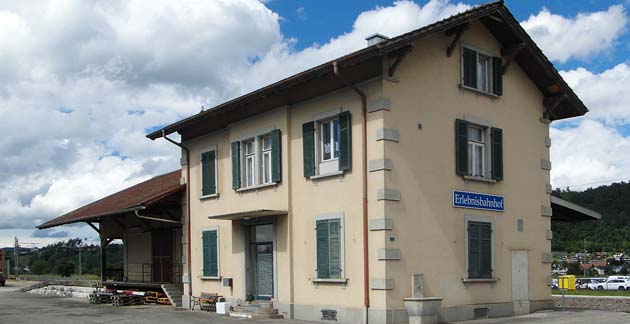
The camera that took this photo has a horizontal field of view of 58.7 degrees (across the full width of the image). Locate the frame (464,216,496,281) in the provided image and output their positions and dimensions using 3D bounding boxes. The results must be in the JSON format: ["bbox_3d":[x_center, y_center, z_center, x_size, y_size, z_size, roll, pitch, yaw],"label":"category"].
[{"bbox_3d":[5.458,2.885,18.518,1.663,2.131,0.150,8,-13,-37],"label":"frame"}]

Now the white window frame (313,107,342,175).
[{"bbox_3d":[0.454,-0.586,18.533,0.150,2.085,1.584,8,-13,-37],"label":"white window frame"}]

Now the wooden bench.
[{"bbox_3d":[-4.165,5.490,21.982,0.620,0.800,1.350,9,-14,-39],"label":"wooden bench"}]

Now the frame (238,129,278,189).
[{"bbox_3d":[-2.222,-0.012,21.607,0.150,2.036,2.818,8,-13,-37],"label":"frame"}]

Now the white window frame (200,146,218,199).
[{"bbox_3d":[-4.556,0.430,24.015,0.150,2.168,1.425,9,-14,-39],"label":"white window frame"}]

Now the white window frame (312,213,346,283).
[{"bbox_3d":[0.483,2.732,17.877,0.150,2.136,1.534,8,-13,-37],"label":"white window frame"}]

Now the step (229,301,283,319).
[{"bbox_3d":[-2.201,5.122,19.413,1.050,0.520,1.950,9,-14,-39],"label":"step"}]

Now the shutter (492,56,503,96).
[{"bbox_3d":[6.719,-3.138,20.494,0.571,1.474,0.060,8,-13,-37],"label":"shutter"}]

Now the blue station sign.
[{"bbox_3d":[5.616,1.346,18.939,2.973,0.537,0.060,9,-14,-39],"label":"blue station sign"}]

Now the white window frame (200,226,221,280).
[{"bbox_3d":[-4.279,3.749,23.075,0.150,2.135,1.693,8,-13,-37],"label":"white window frame"}]

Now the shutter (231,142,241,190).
[{"bbox_3d":[-3.065,0.165,21.844,0.060,1.800,0.600,9,-14,-39],"label":"shutter"}]

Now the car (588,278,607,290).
[{"bbox_3d":[37.478,15.969,73.000,4.300,1.480,1.780,4,-11,-21],"label":"car"}]

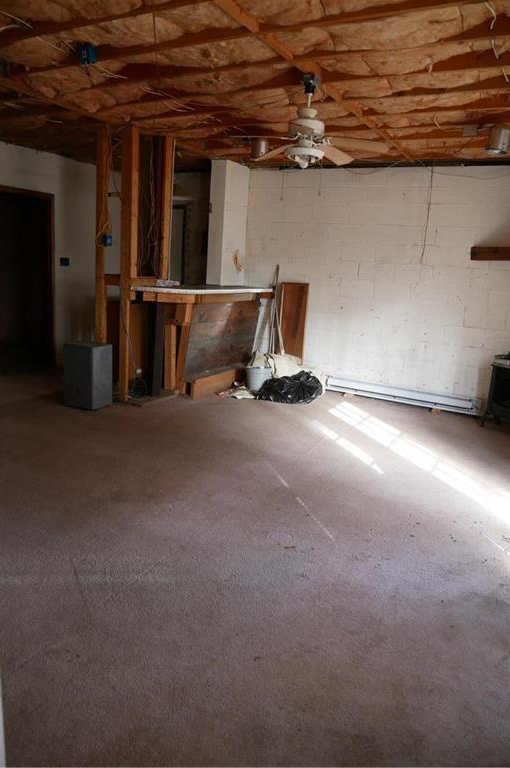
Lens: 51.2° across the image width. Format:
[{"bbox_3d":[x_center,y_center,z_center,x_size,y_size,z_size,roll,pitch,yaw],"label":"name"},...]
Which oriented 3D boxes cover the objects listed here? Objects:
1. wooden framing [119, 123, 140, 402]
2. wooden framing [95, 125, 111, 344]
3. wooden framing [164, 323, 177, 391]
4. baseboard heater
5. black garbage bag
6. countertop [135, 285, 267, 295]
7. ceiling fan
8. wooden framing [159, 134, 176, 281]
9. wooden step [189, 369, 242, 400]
[{"bbox_3d":[-1.204,-1.078,5.062,0.100,2.580,0.085,10,14,27],"label":"wooden framing"},{"bbox_3d":[-1.491,-1.125,5.201,0.100,2.580,0.065,10,14,27],"label":"wooden framing"},{"bbox_3d":[-0.925,-0.294,5.871,0.090,0.720,0.090,10,14,27],"label":"wooden framing"},{"bbox_3d":[1.607,0.112,5.951,1.750,0.170,0.070,10,14,27],"label":"baseboard heater"},{"bbox_3d":[0.362,0.036,5.793,0.680,0.290,0.480,4,12,-1],"label":"black garbage bag"},{"bbox_3d":[-0.486,-1.017,5.717,0.610,0.043,2.030,10,14,27],"label":"countertop"},{"bbox_3d":[0.355,-1.702,3.467,1.070,0.580,1.070,10,14,27],"label":"ceiling fan"},{"bbox_3d":[-0.910,-1.743,5.361,0.088,1.370,0.090,10,14,27],"label":"wooden framing"},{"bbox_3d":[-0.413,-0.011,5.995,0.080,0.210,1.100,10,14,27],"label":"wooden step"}]

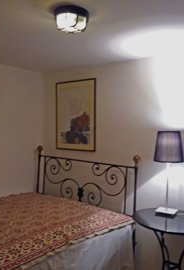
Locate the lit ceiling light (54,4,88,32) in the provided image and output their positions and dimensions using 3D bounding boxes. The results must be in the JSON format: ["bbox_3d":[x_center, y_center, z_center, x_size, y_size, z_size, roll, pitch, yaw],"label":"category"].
[{"bbox_3d":[-0.113,-0.643,1.636,0.195,0.095,0.195,1,2,0],"label":"lit ceiling light"}]

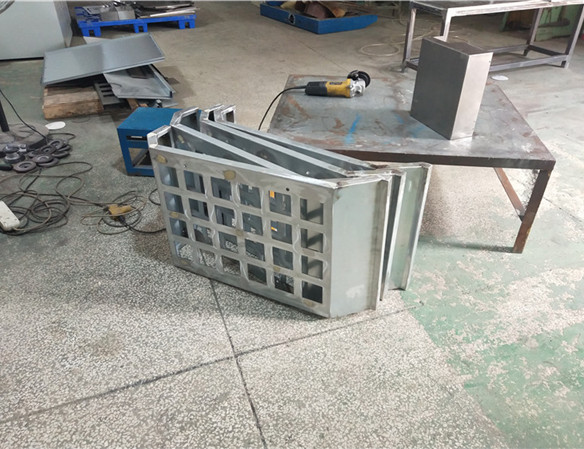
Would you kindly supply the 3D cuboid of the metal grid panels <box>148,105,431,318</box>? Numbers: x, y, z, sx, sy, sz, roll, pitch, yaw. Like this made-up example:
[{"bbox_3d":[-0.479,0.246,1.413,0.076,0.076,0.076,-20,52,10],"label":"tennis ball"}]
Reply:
[{"bbox_3d":[-0.026,-0.070,2.059,1.040,0.553,0.479,15,36,21],"label":"metal grid panels"}]

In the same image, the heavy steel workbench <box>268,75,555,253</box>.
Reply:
[{"bbox_3d":[0.495,-0.349,2.571,1.128,0.447,0.928,3,34,5],"label":"heavy steel workbench"}]

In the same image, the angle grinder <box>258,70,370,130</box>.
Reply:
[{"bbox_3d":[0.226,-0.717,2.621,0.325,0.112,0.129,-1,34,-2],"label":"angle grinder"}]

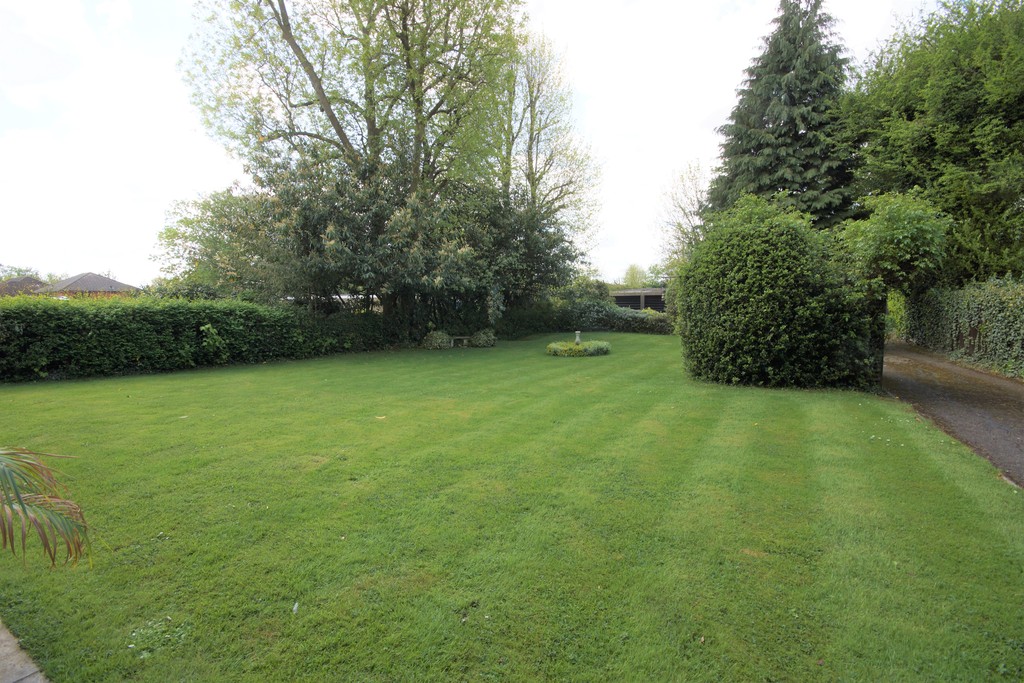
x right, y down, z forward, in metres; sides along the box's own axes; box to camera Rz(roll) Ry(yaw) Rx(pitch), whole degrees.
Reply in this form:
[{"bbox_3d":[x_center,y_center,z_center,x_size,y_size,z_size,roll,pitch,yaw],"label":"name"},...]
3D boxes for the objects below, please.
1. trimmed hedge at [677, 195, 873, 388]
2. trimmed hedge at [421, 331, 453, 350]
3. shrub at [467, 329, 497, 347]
[{"bbox_3d":[5.920,-1.090,10.101,3.450,3.900,2.600,2,4,25],"label":"trimmed hedge"},{"bbox_3d":[-3.270,-0.087,18.632,1.320,0.820,1.150,-1,4,-20],"label":"trimmed hedge"},{"bbox_3d":[-1.360,-0.176,19.728,1.250,0.860,1.100,-1,4,-20],"label":"shrub"}]

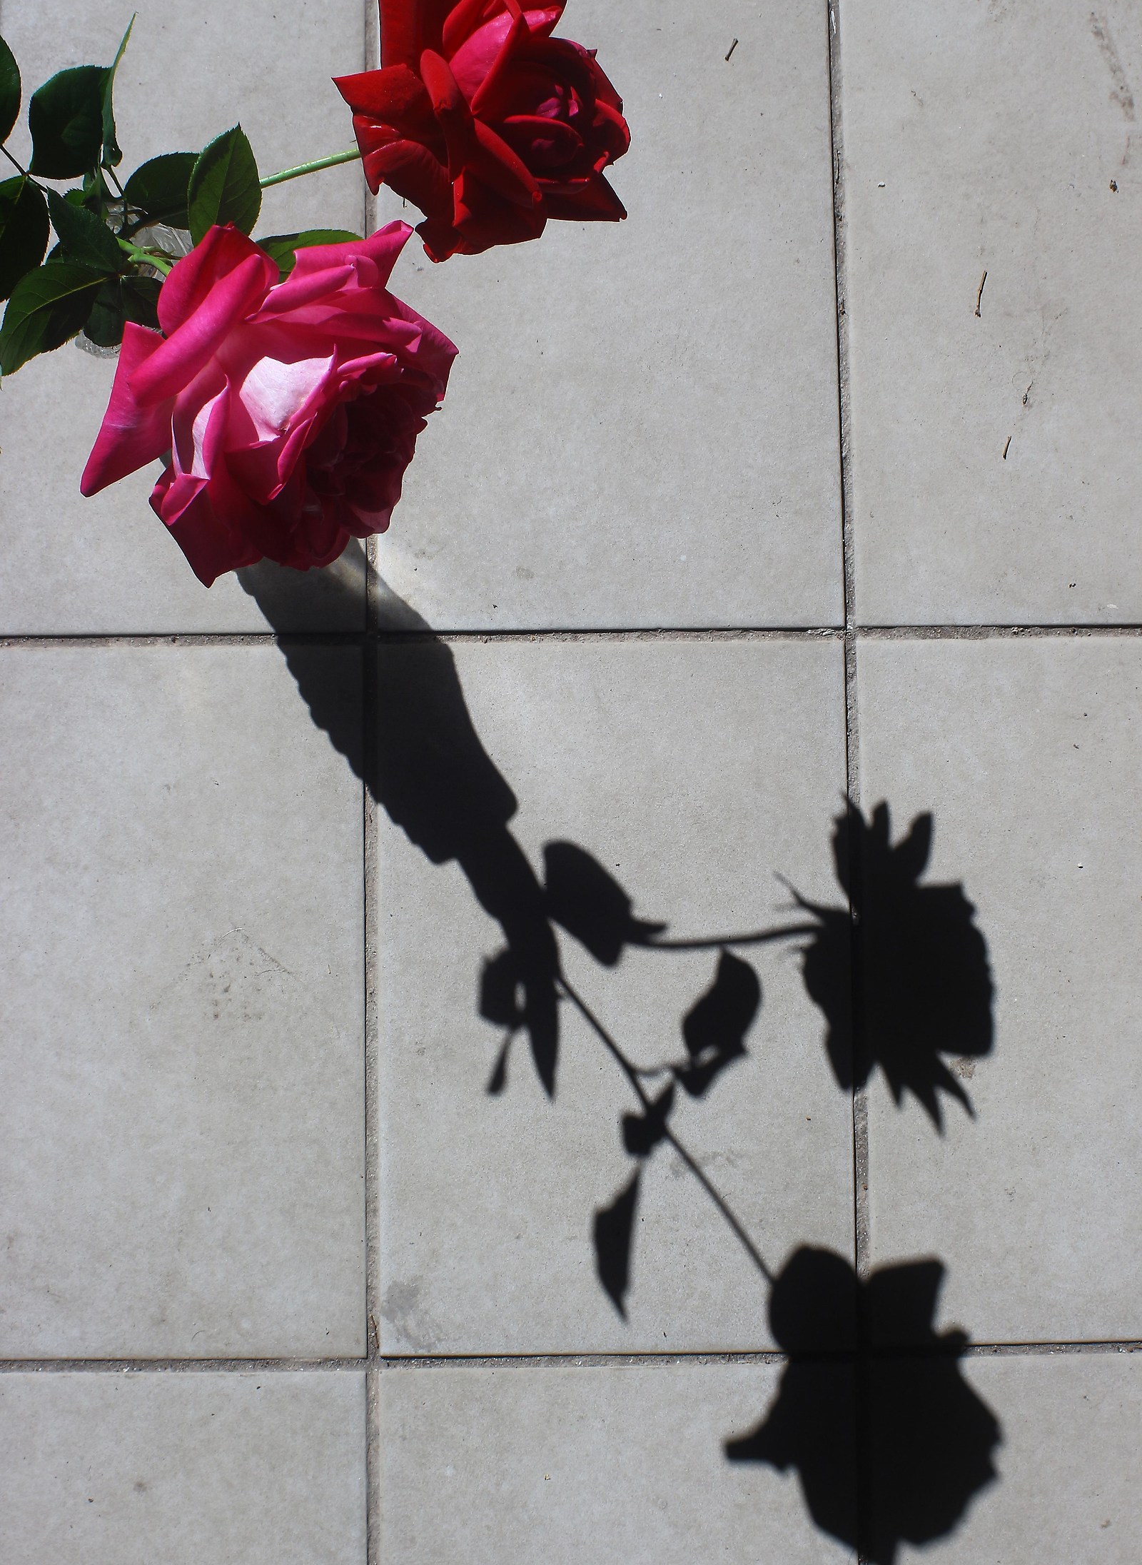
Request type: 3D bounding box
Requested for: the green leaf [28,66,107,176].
[{"bbox_3d":[-0.167,-0.219,0.710,0.025,0.010,0.036,6,109,-8],"label":"green leaf"}]

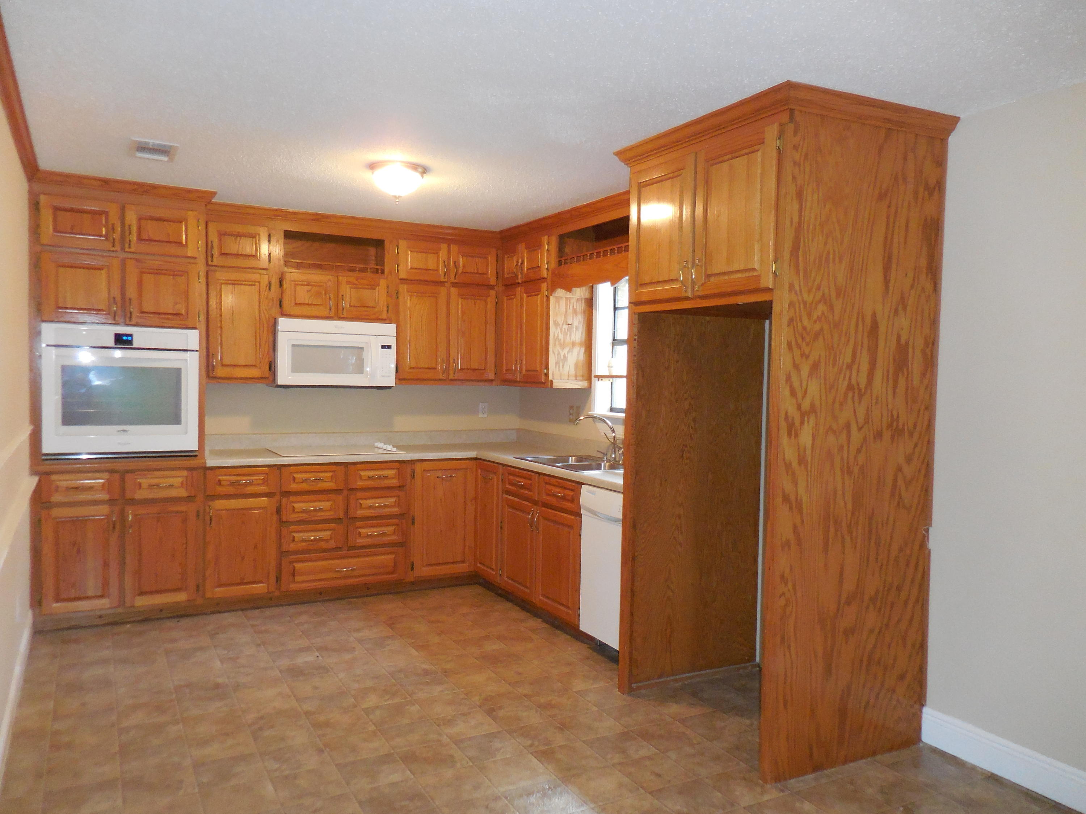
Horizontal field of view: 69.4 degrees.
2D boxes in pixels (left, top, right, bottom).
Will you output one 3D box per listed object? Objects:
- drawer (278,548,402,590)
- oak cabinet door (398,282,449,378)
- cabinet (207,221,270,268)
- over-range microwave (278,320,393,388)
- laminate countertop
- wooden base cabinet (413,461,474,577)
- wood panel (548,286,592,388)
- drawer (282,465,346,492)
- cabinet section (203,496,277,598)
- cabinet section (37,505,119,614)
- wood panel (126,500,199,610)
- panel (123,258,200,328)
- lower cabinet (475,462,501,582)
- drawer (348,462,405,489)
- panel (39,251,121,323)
[{"bbox_3d":[-1.327,1.012,5.118,0.766,0.211,0.420,0,3,-24],"label":"drawer"},{"bbox_3d":[-0.824,-0.506,5.393,0.351,0.638,0.025,0,3,-25],"label":"oak cabinet door"},{"bbox_3d":[-1.883,-0.993,4.840,0.354,0.259,0.040,0,3,-27],"label":"cabinet"},{"bbox_3d":[-1.395,-0.349,5.221,0.755,0.416,0.400,0,3,-24],"label":"over-range microwave"},{"bbox_3d":[-0.647,0.354,4.428,2.212,0.045,2.449,0,3,-27],"label":"laminate countertop"},{"bbox_3d":[-0.750,0.723,5.421,0.416,0.748,0.520,0,3,-24],"label":"wooden base cabinet"},{"bbox_3d":[0.176,-0.471,5.034,0.310,0.700,0.025,0,3,-30],"label":"wood panel"},{"bbox_3d":[-1.492,0.426,4.974,0.367,0.154,0.380,0,3,-27],"label":"drawer"},{"bbox_3d":[-1.797,0.833,4.681,0.387,0.580,0.030,0,3,-24],"label":"cabinet section"},{"bbox_3d":[-2.521,0.828,4.287,0.368,0.575,0.040,0,3,-27],"label":"cabinet section"},{"bbox_3d":[-2.185,0.841,4.505,0.368,0.575,0.030,0,3,-24],"label":"wood panel"},{"bbox_3d":[-2.135,-0.634,4.396,0.364,0.366,0.025,0,3,-25],"label":"panel"},{"bbox_3d":[-0.113,0.748,5.272,0.590,0.735,0.380,0,3,-29],"label":"lower cabinet"},{"bbox_3d":[-1.160,0.430,5.197,0.377,0.157,0.450,0,3,-29],"label":"drawer"},{"bbox_3d":[-2.488,-0.638,4.228,0.367,0.365,0.025,0,3,-25],"label":"panel"}]

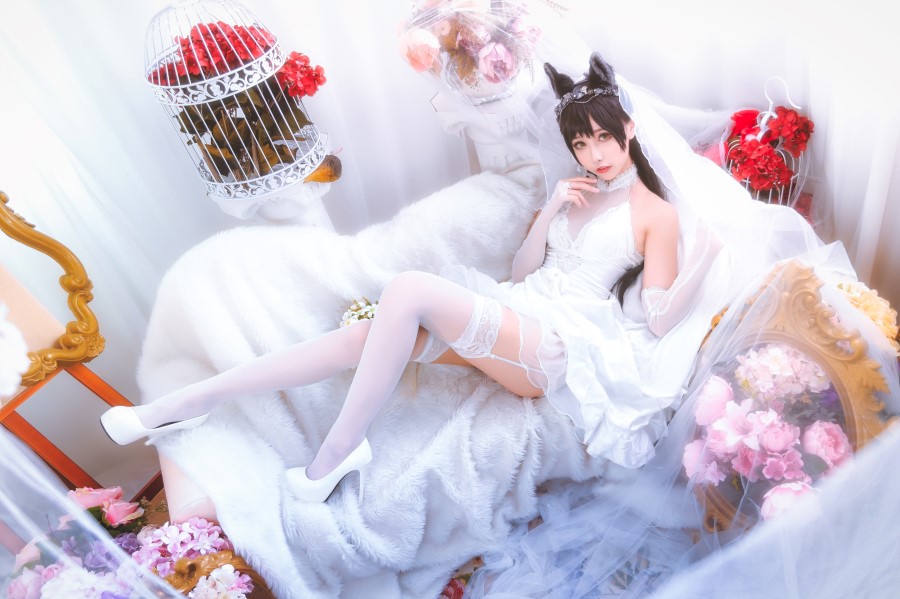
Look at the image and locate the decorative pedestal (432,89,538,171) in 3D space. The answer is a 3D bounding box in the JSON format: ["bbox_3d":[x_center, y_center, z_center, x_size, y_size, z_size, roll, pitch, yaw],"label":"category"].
[{"bbox_3d":[0.195,-0.285,2.310,0.260,0.780,0.260,10,49,30],"label":"decorative pedestal"}]

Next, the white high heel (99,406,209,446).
[{"bbox_3d":[-0.610,0.262,1.680,0.155,0.200,0.080,-30,72,21],"label":"white high heel"}]

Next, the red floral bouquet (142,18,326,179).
[{"bbox_3d":[-0.525,-0.520,1.965,0.390,0.360,0.320,-17,41,4],"label":"red floral bouquet"}]

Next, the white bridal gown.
[{"bbox_3d":[0.280,0.030,1.670,0.560,0.550,0.420,8,40,12],"label":"white bridal gown"}]

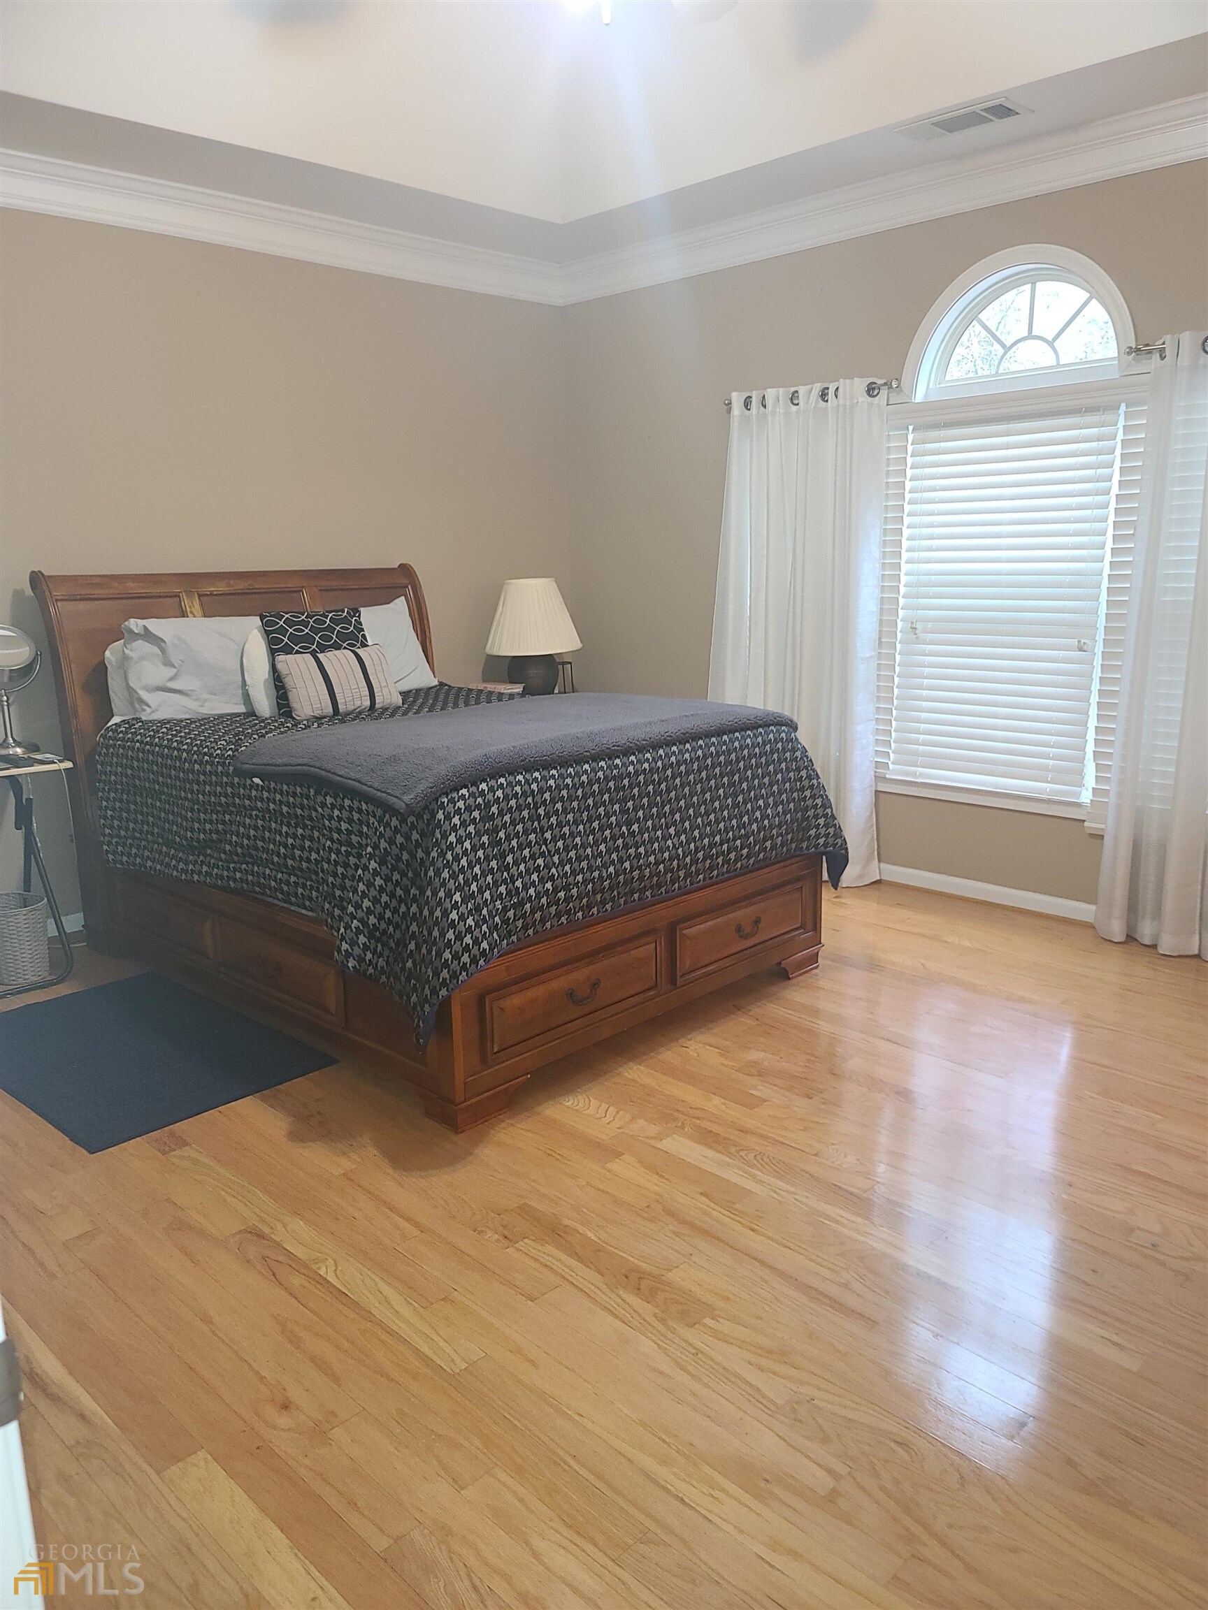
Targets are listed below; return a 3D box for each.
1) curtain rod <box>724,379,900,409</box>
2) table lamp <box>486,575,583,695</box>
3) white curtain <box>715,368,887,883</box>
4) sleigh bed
[{"bbox_3d":[0.861,-1.747,4.947,0.894,0.051,0.074,11,18,44],"label":"curtain rod"},{"bbox_3d":[-0.357,-0.820,5.744,0.469,0.589,0.469,-1,13,0],"label":"table lamp"},{"bbox_3d":[0.819,-0.750,5.203,0.931,2.123,0.149,11,18,44],"label":"white curtain"},{"bbox_3d":[-0.646,-0.145,4.237,2.384,1.415,1.728,11,18,44],"label":"sleigh bed"}]

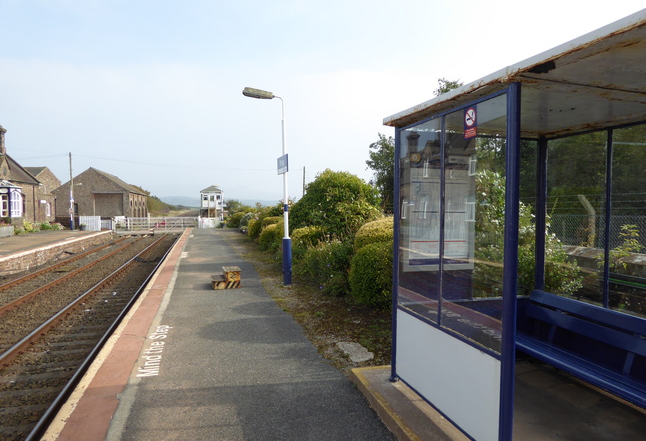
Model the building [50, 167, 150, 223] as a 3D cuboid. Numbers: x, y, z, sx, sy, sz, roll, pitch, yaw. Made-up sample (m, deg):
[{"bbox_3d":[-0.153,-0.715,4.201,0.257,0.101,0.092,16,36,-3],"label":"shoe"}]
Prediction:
[{"bbox_3d":[-32.900,-3.208,71.240,9.400,7.900,21.500,0,2,-15],"label":"building"}]

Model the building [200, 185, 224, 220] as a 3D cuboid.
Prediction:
[{"bbox_3d":[-16.780,-2.182,70.267,3.300,5.900,4.600,0,2,-15],"label":"building"}]

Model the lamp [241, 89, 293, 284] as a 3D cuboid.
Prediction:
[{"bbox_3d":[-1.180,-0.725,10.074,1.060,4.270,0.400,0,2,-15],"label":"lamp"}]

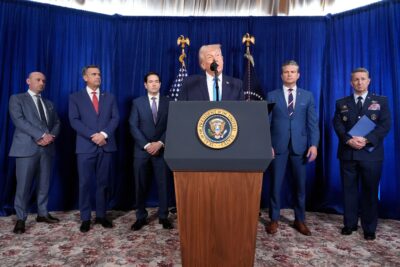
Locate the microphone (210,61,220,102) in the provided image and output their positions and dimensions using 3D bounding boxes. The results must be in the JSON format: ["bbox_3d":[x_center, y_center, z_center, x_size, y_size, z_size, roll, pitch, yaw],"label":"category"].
[{"bbox_3d":[0.124,-0.414,2.125,0.065,0.340,0.100,0,-3,0],"label":"microphone"}]

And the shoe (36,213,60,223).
[{"bbox_3d":[-1.836,1.015,3.221,0.300,0.110,0.110,-1,-3,15],"label":"shoe"}]

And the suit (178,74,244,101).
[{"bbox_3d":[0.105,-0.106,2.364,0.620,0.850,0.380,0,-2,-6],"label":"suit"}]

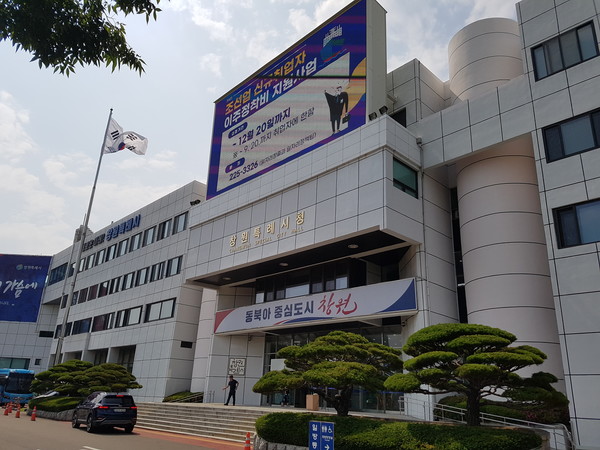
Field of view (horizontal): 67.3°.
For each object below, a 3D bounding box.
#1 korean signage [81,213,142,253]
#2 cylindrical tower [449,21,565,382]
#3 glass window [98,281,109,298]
[{"bbox_3d":[-23.057,1.366,53.991,0.250,1.431,17.082,22,-28,-40],"label":"korean signage"},{"bbox_3d":[10.349,-0.959,22.967,4.205,20.688,4.205,3,-21,1],"label":"cylindrical tower"},{"bbox_3d":[-21.689,7.211,50.170,0.150,1.650,2.482,22,-28,-40],"label":"glass window"}]

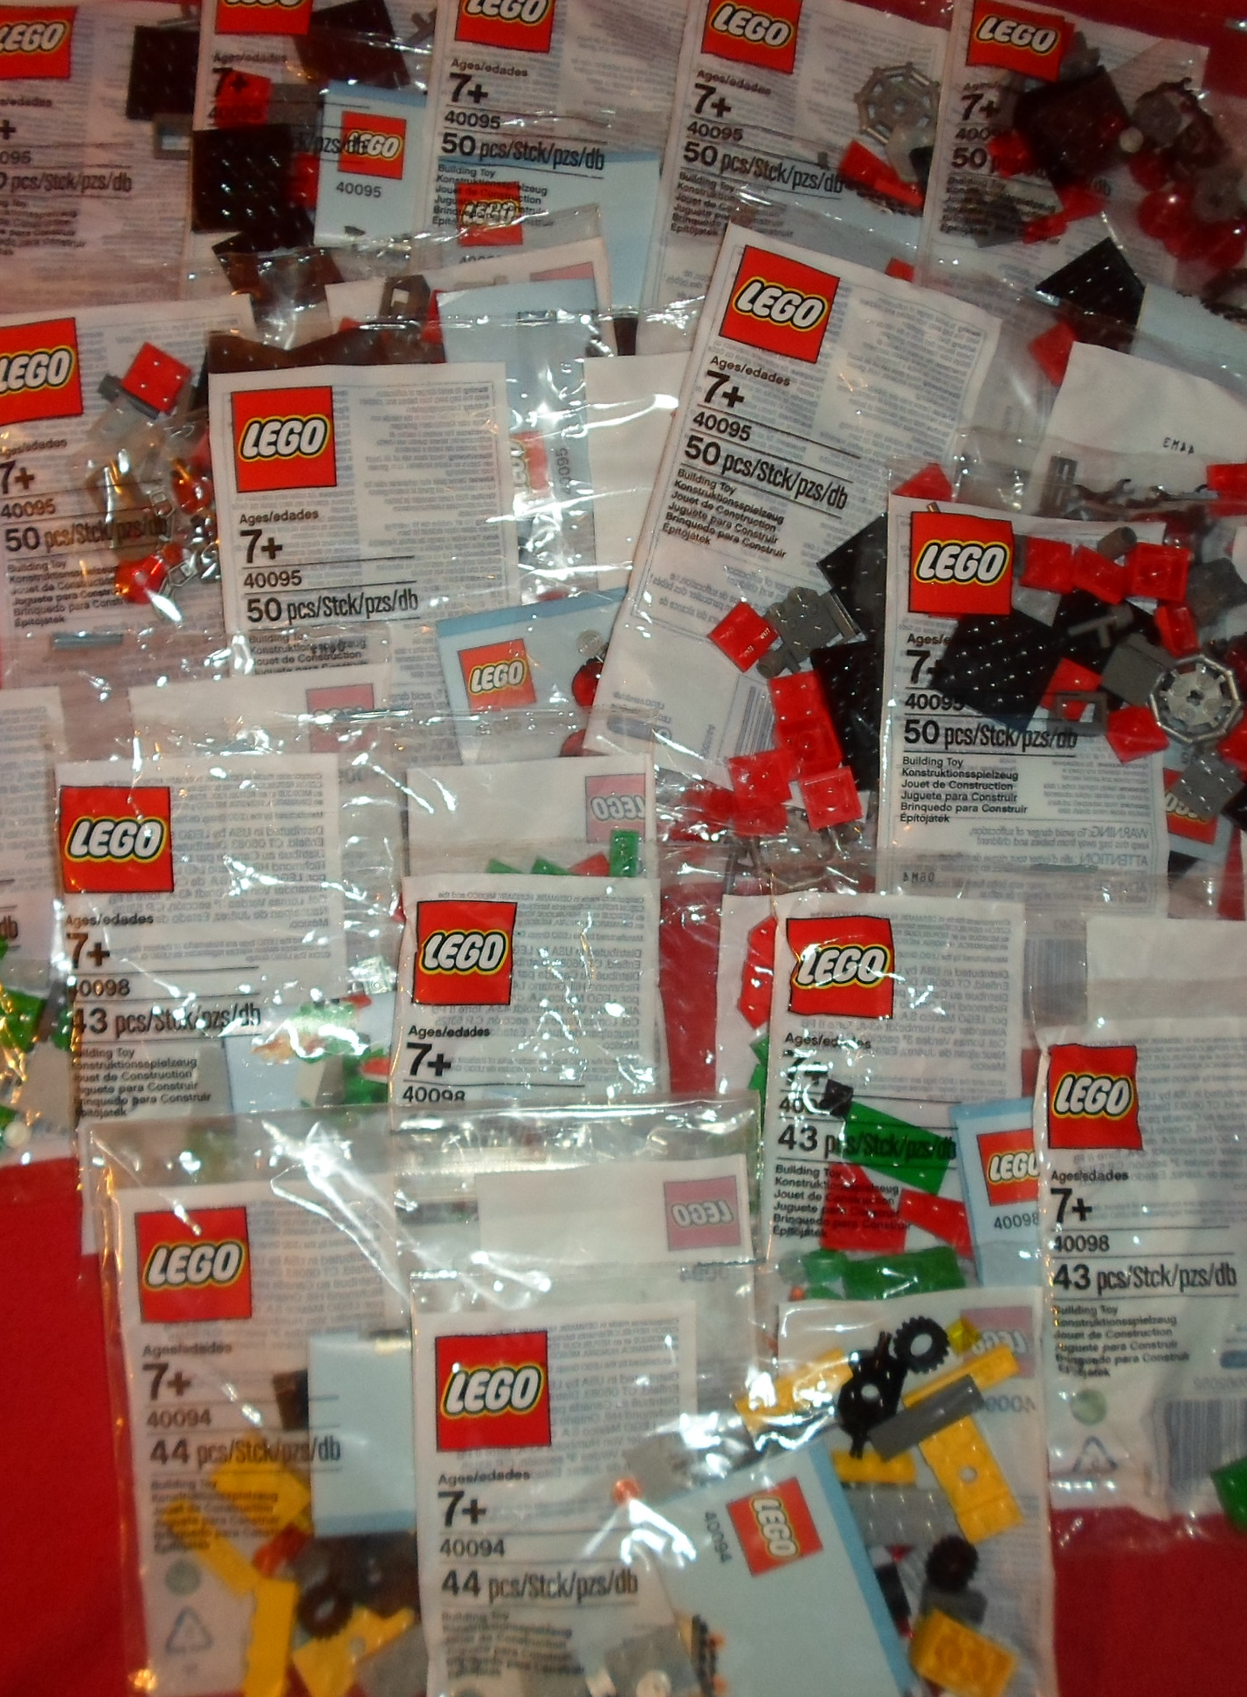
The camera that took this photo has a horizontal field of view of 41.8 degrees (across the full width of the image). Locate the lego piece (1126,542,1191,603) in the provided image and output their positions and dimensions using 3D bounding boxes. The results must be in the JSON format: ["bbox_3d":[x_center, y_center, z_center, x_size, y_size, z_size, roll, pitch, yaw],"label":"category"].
[{"bbox_3d":[0.159,-0.082,0.486,0.016,0.011,0.016,5,80,1],"label":"lego piece"}]

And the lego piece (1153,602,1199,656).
[{"bbox_3d":[0.170,-0.068,0.502,0.009,0.009,0.016,-12,81,-2],"label":"lego piece"}]

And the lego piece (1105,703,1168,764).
[{"bbox_3d":[0.154,-0.035,0.494,0.016,0.009,0.016,-23,81,-5],"label":"lego piece"}]

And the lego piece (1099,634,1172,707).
[{"bbox_3d":[0.157,-0.054,0.501,0.016,0.011,0.017,26,81,4],"label":"lego piece"}]

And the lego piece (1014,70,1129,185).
[{"bbox_3d":[0.149,-0.235,0.534,0.032,0.005,0.032,-19,80,-4],"label":"lego piece"}]

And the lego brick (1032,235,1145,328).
[{"bbox_3d":[0.156,-0.178,0.533,0.032,0.005,0.032,-35,82,-6],"label":"lego brick"}]

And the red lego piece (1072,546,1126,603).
[{"bbox_3d":[0.142,-0.082,0.488,0.016,0.011,0.008,28,81,5],"label":"red lego piece"}]

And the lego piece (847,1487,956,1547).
[{"bbox_3d":[0.078,0.187,0.457,0.032,0.005,0.016,0,80,0],"label":"lego piece"}]

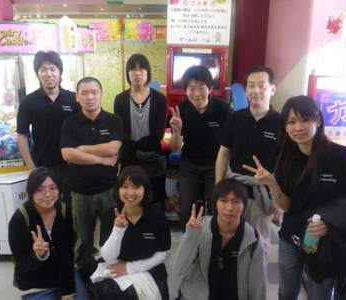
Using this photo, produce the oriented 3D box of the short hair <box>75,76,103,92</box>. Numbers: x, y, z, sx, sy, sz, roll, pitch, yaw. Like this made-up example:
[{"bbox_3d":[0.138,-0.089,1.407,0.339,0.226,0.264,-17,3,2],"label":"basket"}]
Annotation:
[{"bbox_3d":[-0.598,-0.461,2.500,0.188,0.145,0.200,-2,17,-8],"label":"short hair"}]

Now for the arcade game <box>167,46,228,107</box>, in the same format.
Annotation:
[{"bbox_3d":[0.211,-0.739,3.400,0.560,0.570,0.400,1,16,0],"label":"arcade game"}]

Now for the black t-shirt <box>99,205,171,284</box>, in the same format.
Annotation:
[{"bbox_3d":[-0.217,0.524,2.030,0.420,0.440,0.270,-1,17,-5],"label":"black t-shirt"}]

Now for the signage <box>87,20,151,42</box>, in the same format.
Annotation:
[{"bbox_3d":[-0.514,-1.207,3.550,0.630,0.200,0.020,1,16,0],"label":"signage"}]

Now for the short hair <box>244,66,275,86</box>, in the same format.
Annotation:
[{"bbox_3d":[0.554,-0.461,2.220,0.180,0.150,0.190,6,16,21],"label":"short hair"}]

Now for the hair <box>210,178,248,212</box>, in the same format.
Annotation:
[{"bbox_3d":[0.327,0.261,1.970,0.195,0.190,0.210,2,15,9],"label":"hair"}]

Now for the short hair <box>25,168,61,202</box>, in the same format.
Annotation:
[{"bbox_3d":[-0.742,0.200,1.980,0.185,0.200,0.205,-8,16,-27],"label":"short hair"}]

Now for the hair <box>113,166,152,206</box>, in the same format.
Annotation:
[{"bbox_3d":[-0.228,0.205,2.000,0.210,0.225,0.210,-1,15,-4],"label":"hair"}]

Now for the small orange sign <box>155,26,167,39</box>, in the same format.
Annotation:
[{"bbox_3d":[-0.124,-1.271,3.750,0.115,0.120,0.010,0,15,0],"label":"small orange sign"}]

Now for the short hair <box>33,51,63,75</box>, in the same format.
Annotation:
[{"bbox_3d":[-0.905,-0.629,2.520,0.195,0.175,0.210,-6,16,-21],"label":"short hair"}]

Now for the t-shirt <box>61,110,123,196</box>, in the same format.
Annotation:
[{"bbox_3d":[-0.603,0.030,2.600,0.465,0.650,0.290,-2,17,-10],"label":"t-shirt"}]

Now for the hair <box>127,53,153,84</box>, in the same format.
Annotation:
[{"bbox_3d":[-0.281,-0.651,2.830,0.208,0.250,0.220,0,16,-3],"label":"hair"}]

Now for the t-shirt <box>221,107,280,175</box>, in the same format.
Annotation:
[{"bbox_3d":[0.528,-0.003,2.250,0.450,0.560,0.270,3,17,8],"label":"t-shirt"}]

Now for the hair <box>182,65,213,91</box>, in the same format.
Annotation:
[{"bbox_3d":[0.160,-0.468,2.270,0.190,0.165,0.205,2,25,7],"label":"hair"}]

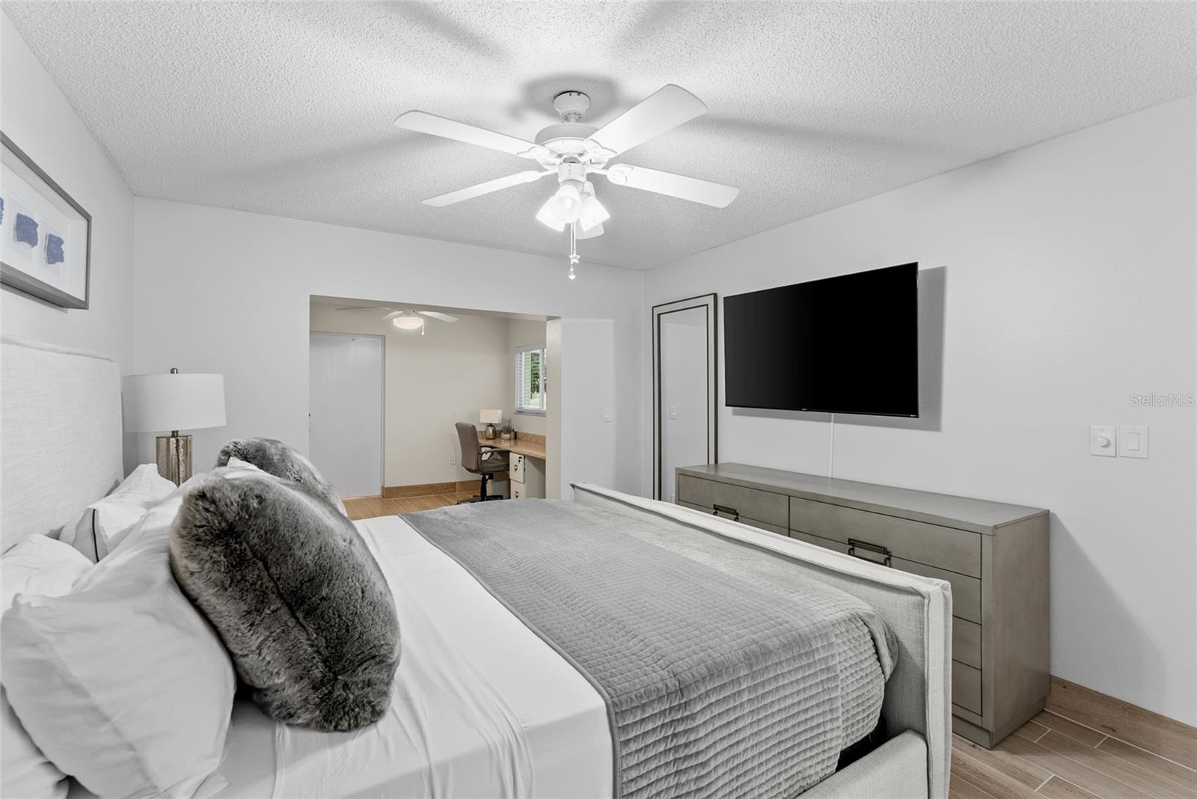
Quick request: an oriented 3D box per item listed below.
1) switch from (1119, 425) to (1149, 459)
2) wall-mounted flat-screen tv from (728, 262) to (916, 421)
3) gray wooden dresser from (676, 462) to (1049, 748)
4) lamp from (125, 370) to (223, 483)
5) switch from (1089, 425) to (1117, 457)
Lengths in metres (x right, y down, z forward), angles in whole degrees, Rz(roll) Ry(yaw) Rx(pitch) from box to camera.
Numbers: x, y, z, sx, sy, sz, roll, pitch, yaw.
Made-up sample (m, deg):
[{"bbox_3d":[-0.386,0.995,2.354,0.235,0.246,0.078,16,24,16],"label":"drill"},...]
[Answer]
[{"bbox_3d":[2.066,0.163,1.927,0.012,0.124,0.078,-1,1,-33],"label":"switch"},{"bbox_3d":[1.266,-0.317,3.023,0.060,0.770,1.290,-1,2,-33],"label":"wall-mounted flat-screen tv"},{"bbox_3d":[1.224,0.887,2.761,0.523,0.837,1.778,-1,1,-32],"label":"gray wooden dresser"},{"bbox_3d":[-2.011,0.198,2.380,0.370,0.690,0.370,-1,1,-33],"label":"lamp"},{"bbox_3d":[2.014,0.166,1.997,0.022,0.122,0.075,-1,1,-33],"label":"switch"}]

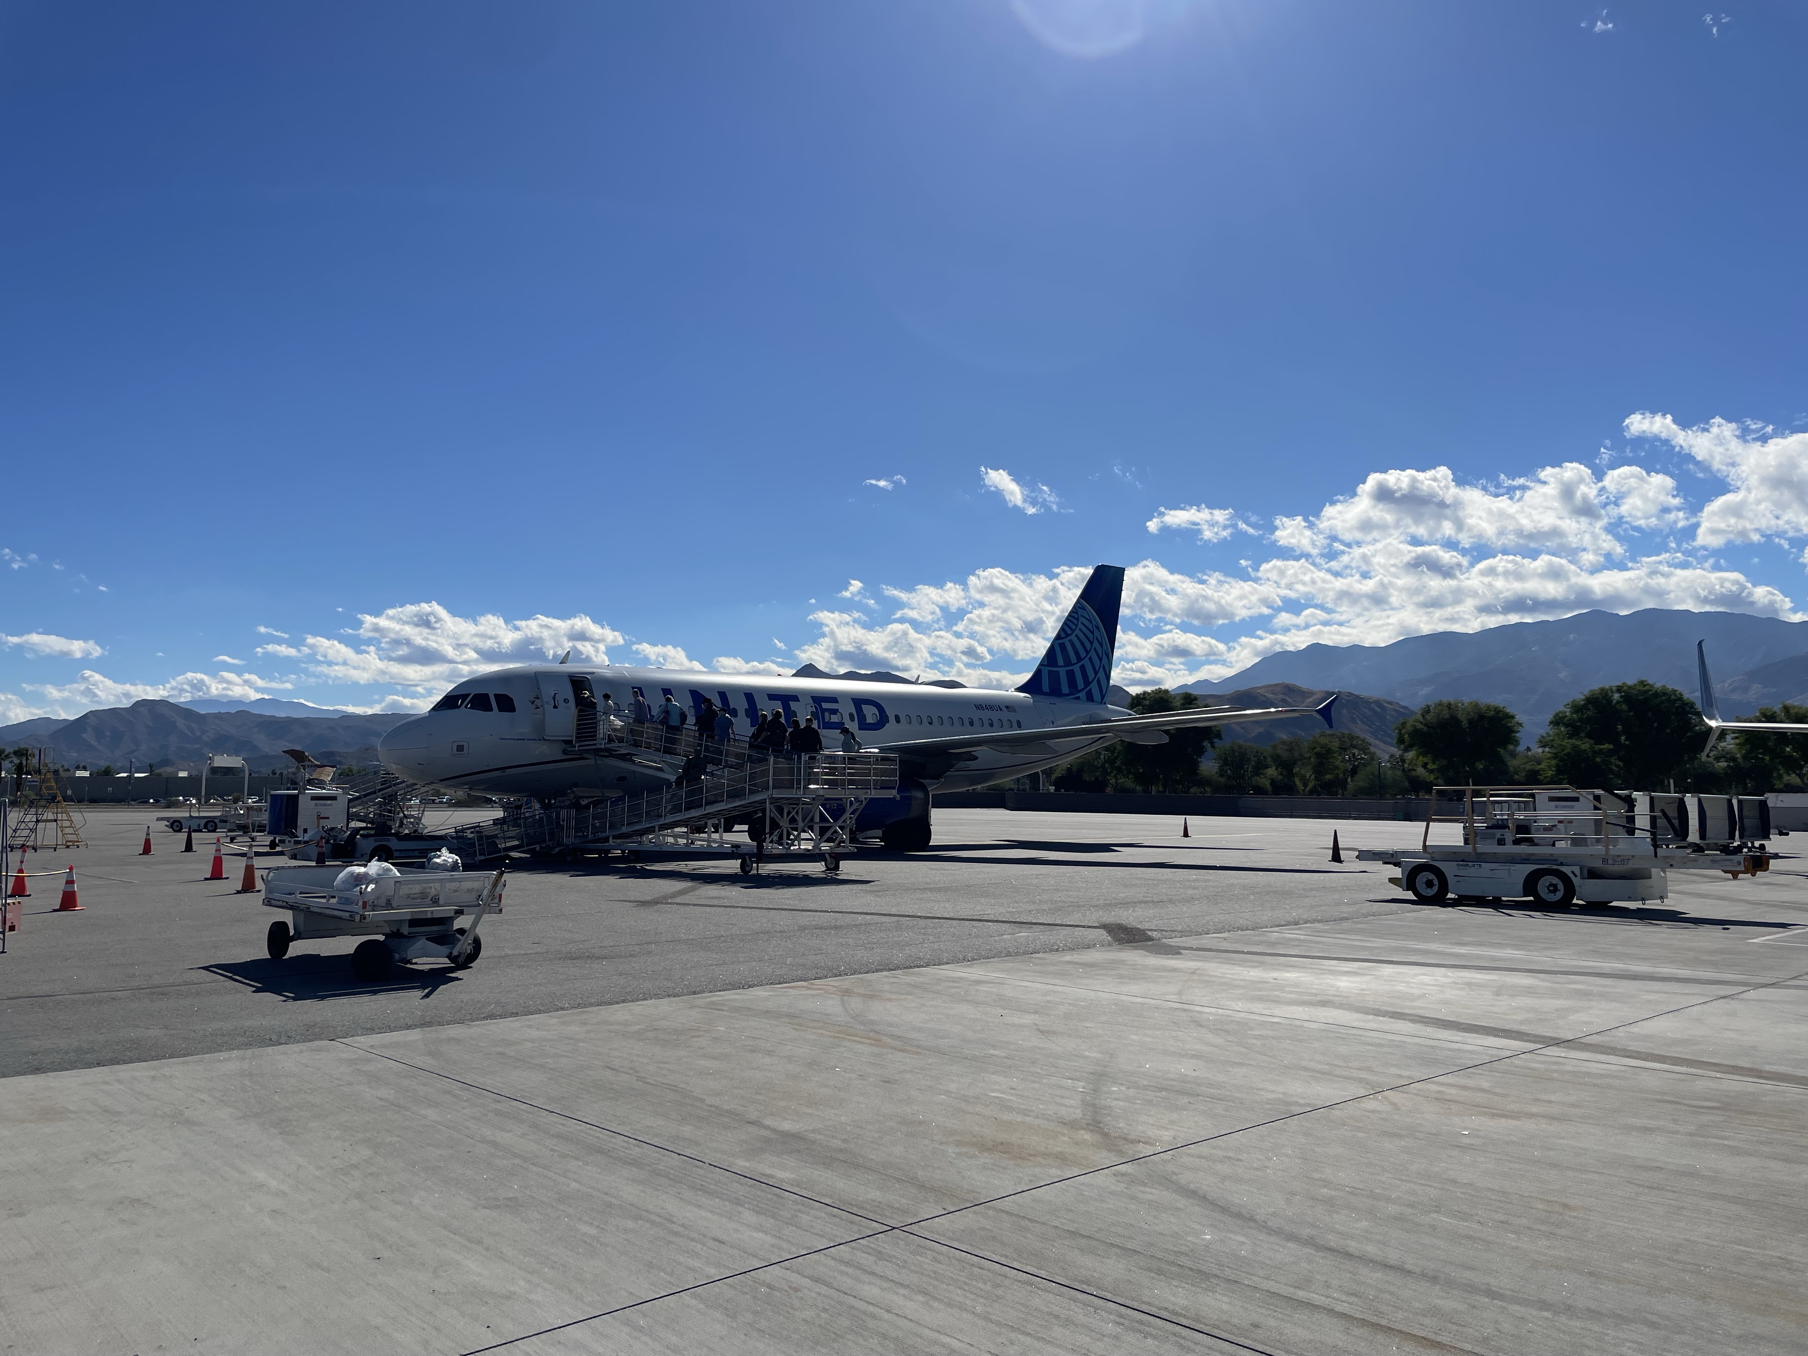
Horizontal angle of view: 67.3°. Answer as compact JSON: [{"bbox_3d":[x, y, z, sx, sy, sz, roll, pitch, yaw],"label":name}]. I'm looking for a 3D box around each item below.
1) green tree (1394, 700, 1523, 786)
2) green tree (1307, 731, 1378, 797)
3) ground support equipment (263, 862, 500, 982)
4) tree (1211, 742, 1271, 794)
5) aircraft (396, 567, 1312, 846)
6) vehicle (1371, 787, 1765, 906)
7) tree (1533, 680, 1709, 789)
[{"bbox_3d":[49.326,6.849,120.821,10.700,9.800,10.170,-3,-5,22],"label":"green tree"},{"bbox_3d":[42.533,8.835,131.695,6.520,7.400,6.190,-2,-5,18],"label":"green tree"},{"bbox_3d":[-5.395,2.433,13.965,1.450,1.020,3.450,4,-7,-41],"label":"ground support equipment"},{"bbox_3d":[34.147,9.736,137.646,5.840,6.440,5.540,-2,-5,14],"label":"tree"},{"bbox_3d":[-2.060,0.088,48.780,33.840,11.760,34.100,4,-7,-43],"label":"aircraft"},{"bbox_3d":[10.561,2.680,21.851,1.970,1.960,6.410,4,-7,-41],"label":"vehicle"},{"bbox_3d":[62.169,5.825,117.888,12.910,11.280,12.260,-3,-6,28],"label":"tree"}]

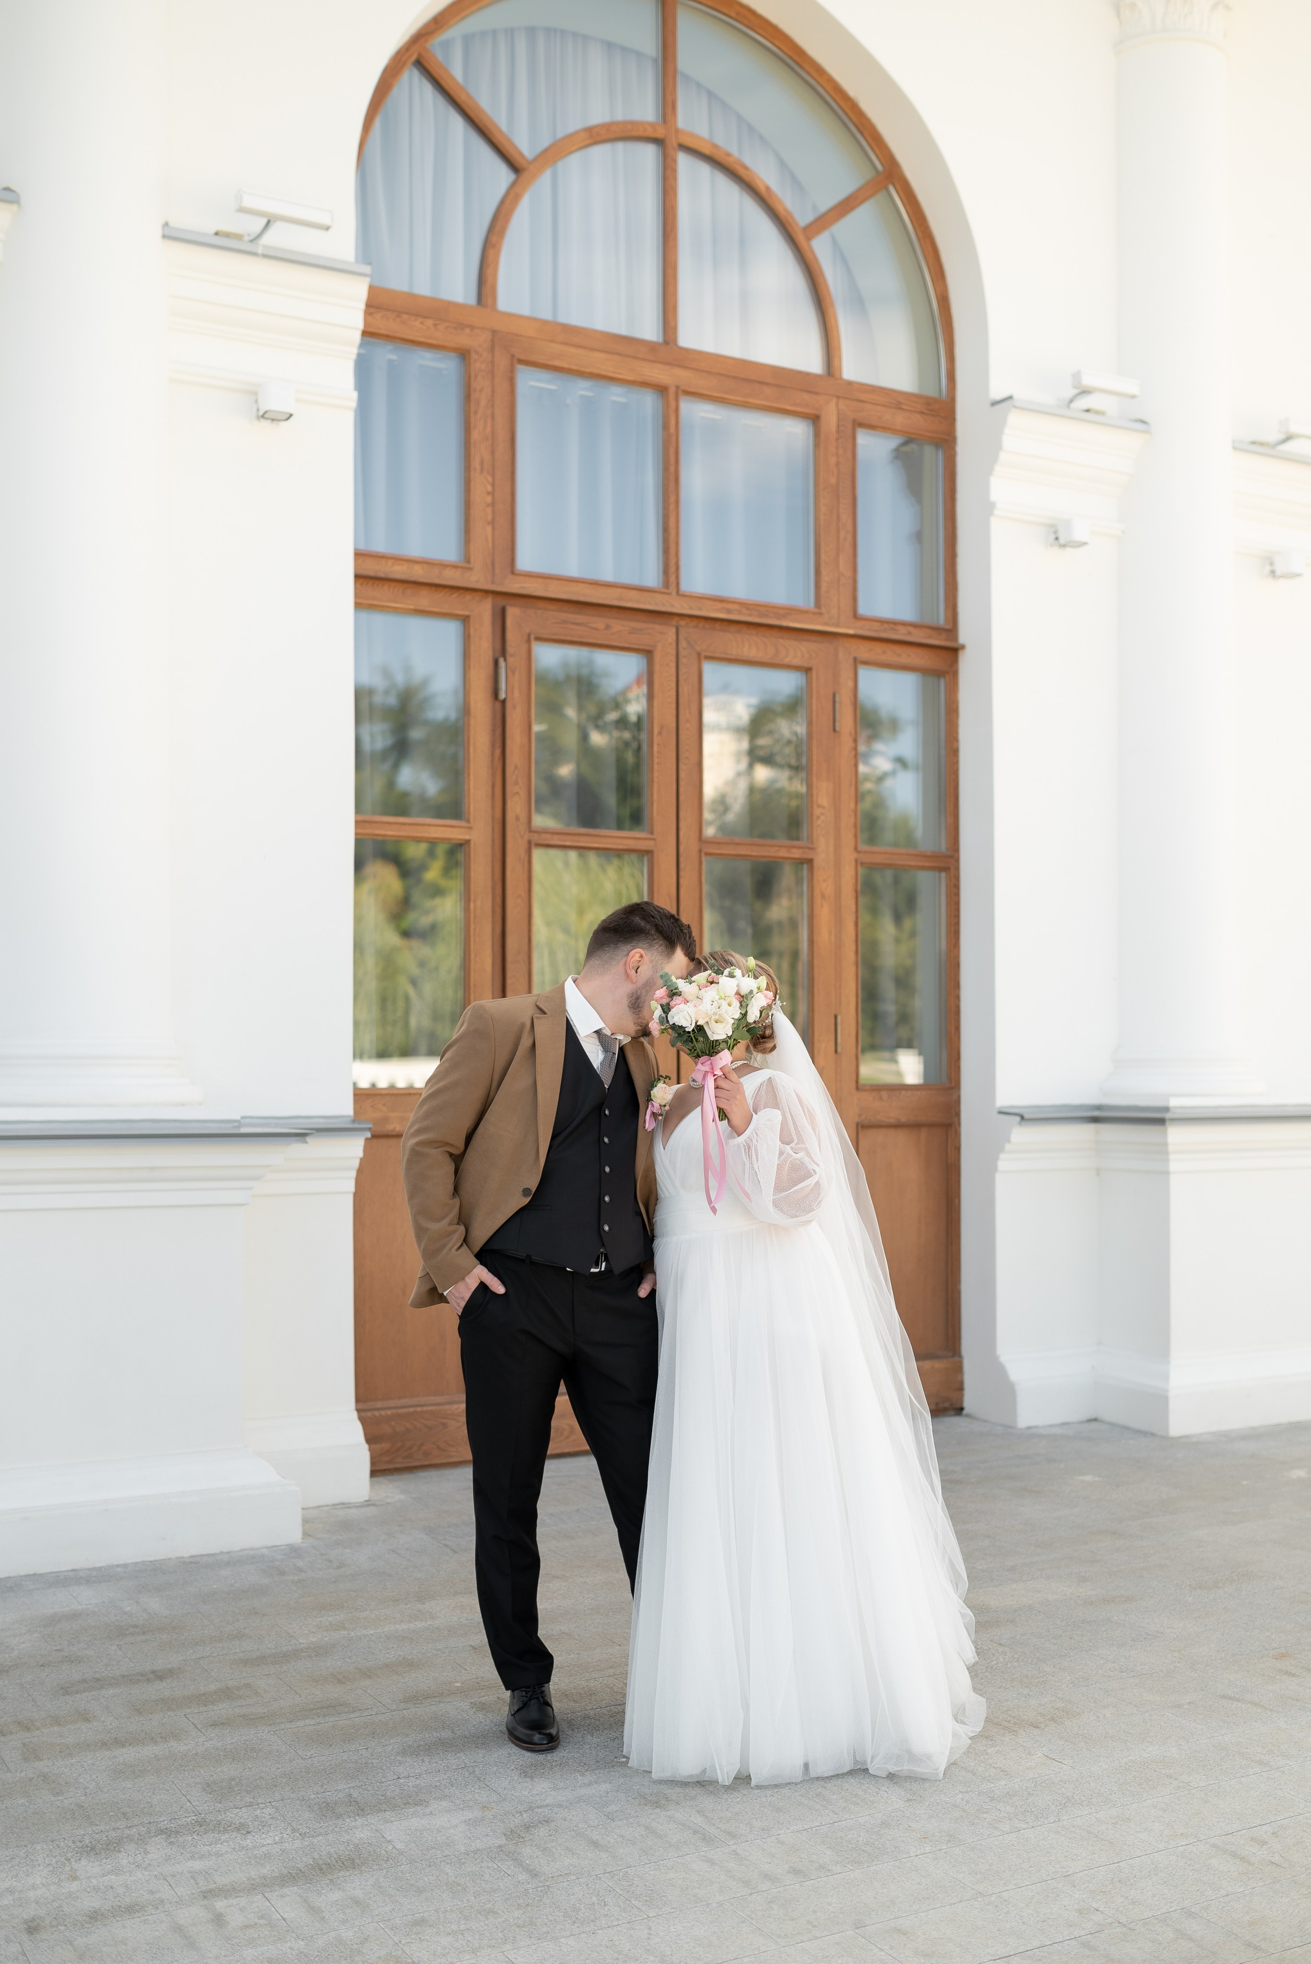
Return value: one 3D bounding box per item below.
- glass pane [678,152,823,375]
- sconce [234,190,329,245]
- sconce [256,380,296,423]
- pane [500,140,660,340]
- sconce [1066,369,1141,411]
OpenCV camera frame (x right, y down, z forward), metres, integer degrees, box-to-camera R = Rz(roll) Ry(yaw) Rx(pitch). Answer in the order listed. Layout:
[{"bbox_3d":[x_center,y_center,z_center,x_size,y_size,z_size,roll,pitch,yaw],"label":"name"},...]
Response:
[{"bbox_3d":[0.388,-2.833,7.539,0.672,0.771,0.030,1,-3,-27],"label":"glass pane"},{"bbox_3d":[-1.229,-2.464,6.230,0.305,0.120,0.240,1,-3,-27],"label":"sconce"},{"bbox_3d":[-1.249,-1.897,6.279,0.095,0.105,0.130,1,-3,-27],"label":"sconce"},{"bbox_3d":[-0.276,-2.858,7.203,0.676,0.778,0.030,1,-3,-27],"label":"pane"},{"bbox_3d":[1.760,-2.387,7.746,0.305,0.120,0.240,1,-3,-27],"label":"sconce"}]

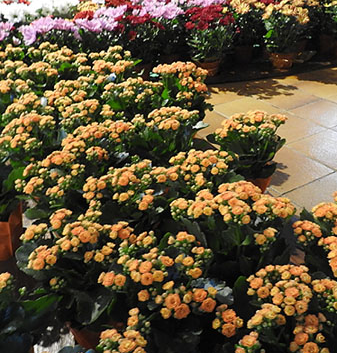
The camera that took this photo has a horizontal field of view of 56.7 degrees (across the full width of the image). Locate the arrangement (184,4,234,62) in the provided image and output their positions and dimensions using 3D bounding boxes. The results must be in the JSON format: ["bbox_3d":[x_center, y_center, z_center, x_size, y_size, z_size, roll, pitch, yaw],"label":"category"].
[{"bbox_3d":[0.272,-0.919,2.059,0.330,0.320,0.320,-2,34,0],"label":"arrangement"}]

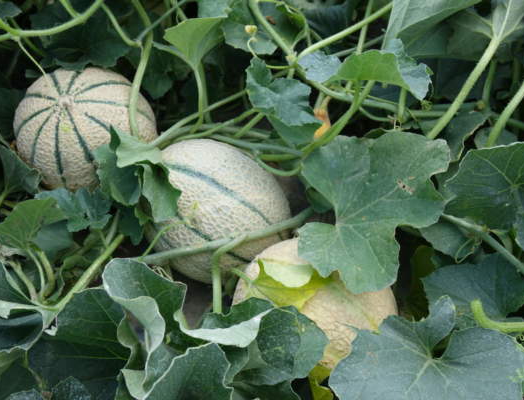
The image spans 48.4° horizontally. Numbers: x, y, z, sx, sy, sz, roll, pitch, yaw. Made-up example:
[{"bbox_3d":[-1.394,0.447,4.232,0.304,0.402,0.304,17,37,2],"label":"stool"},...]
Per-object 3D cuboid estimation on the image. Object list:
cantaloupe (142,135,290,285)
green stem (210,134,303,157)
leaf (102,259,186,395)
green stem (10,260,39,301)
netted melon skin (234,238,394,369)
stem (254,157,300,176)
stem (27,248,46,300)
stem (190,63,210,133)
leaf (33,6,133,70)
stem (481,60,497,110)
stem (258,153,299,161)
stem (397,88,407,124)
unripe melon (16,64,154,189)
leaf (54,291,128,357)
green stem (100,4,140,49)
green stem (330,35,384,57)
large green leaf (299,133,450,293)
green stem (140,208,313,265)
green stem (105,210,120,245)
[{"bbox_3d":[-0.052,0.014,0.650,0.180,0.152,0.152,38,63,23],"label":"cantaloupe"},{"bbox_3d":[-0.007,-0.063,0.665,0.111,0.014,0.014,12,45,16],"label":"green stem"},{"bbox_3d":[-0.102,0.109,0.505,0.073,0.060,0.090,0,48,0],"label":"leaf"},{"bbox_3d":[-0.252,0.086,0.620,0.012,0.054,0.012,-14,29,6],"label":"green stem"},{"bbox_3d":[0.058,0.113,0.630,0.172,0.147,0.147,8,55,6],"label":"netted melon skin"},{"bbox_3d":[0.017,-0.036,0.630,0.050,0.014,0.020,0,55,0],"label":"stem"},{"bbox_3d":[-0.212,0.069,0.550,0.008,0.050,0.009,-5,24,6],"label":"stem"},{"bbox_3d":[-0.074,-0.124,0.713,0.016,0.085,0.016,-2,24,0],"label":"stem"},{"bbox_3d":[-0.218,-0.193,0.700,0.120,0.040,0.075,0,48,0],"label":"leaf"},{"bbox_3d":[0.295,-0.148,0.755,0.009,0.064,0.009,-2,28,0],"label":"stem"},{"bbox_3d":[0.018,-0.048,0.650,0.045,0.008,0.009,0,48,0],"label":"stem"},{"bbox_3d":[0.176,-0.117,0.735,0.009,0.049,0.009,-4,38,0],"label":"stem"},{"bbox_3d":[-0.195,-0.078,0.645,0.155,0.143,0.152,-8,55,9],"label":"unripe melon"},{"bbox_3d":[-0.155,0.111,0.530,0.070,0.032,0.058,0,48,0],"label":"leaf"},{"bbox_3d":[-0.171,-0.208,0.700,0.016,0.070,0.013,-34,20,14],"label":"green stem"},{"bbox_3d":[0.128,-0.207,0.780,0.078,0.011,0.012,-21,58,-14],"label":"green stem"},{"bbox_3d":[0.113,0.013,0.585,0.150,0.045,0.158,1,66,-3],"label":"large green leaf"},{"bbox_3d":[-0.035,0.036,0.583,0.182,0.016,0.016,-15,56,-10],"label":"green stem"},{"bbox_3d":[-0.169,0.031,0.662,0.010,0.010,0.040,15,68,0],"label":"green stem"}]

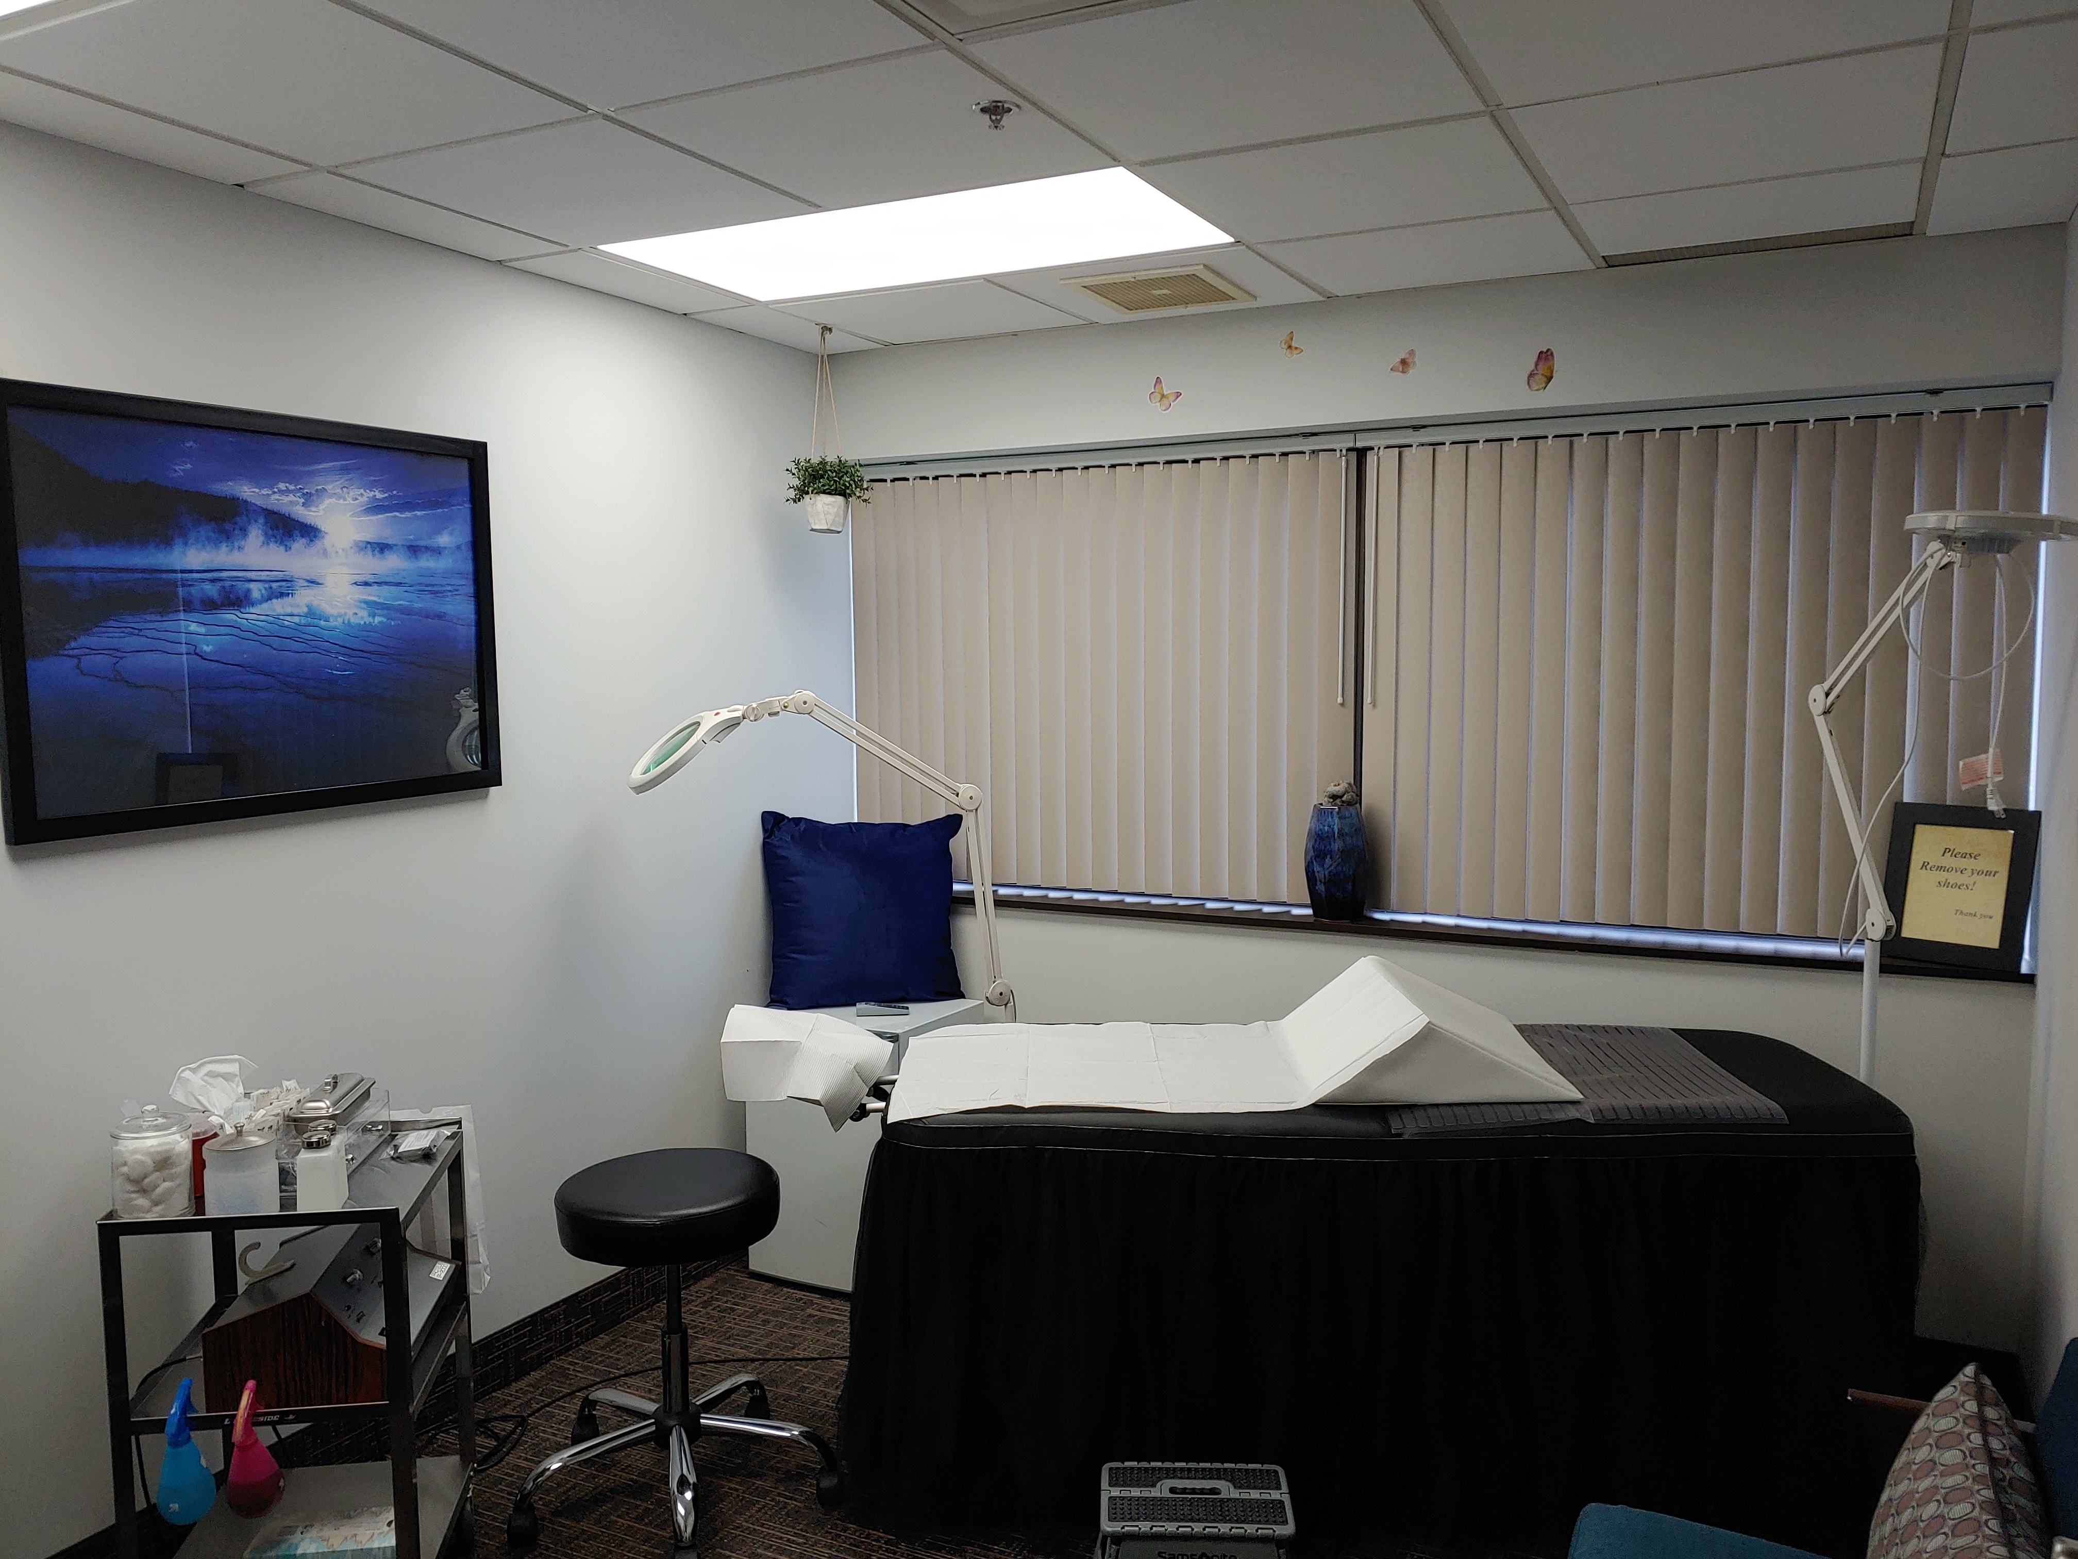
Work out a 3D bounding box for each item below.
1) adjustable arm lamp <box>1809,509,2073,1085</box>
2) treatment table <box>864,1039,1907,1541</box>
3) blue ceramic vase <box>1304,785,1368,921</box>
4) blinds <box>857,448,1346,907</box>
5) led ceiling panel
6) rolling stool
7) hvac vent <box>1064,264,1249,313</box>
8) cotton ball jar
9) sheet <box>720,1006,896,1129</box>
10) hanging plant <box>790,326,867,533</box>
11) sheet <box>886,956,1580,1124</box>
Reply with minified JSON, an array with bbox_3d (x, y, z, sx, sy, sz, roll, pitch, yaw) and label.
[{"bbox_3d":[1.667,0.439,2.901,0.446,1.881,0.495,-1,6,-3],"label":"adjustable arm lamp"},{"bbox_3d":[0.635,0.973,3.048,1.935,0.802,0.678,0,6,3],"label":"treatment table"},{"bbox_3d":[0.748,0.184,3.782,0.148,0.332,0.148,2,6,27],"label":"blue ceramic vase"},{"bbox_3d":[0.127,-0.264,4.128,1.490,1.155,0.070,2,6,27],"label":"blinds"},{"bbox_3d":[-0.257,-1.109,3.064,1.190,0.040,0.580,2,6,27],"label":"led ceiling panel"},{"bbox_3d":[-0.702,1.070,2.870,0.585,0.614,0.580,-1,6,0],"label":"rolling stool"},{"bbox_3d":[0.288,-1.121,3.464,0.332,0.022,0.376,2,6,27],"label":"hvac vent"},{"bbox_3d":[-1.336,0.568,2.262,0.102,0.153,0.102,-1,6,-2],"label":"cotton ball jar"},{"bbox_3d":[-0.499,0.605,3.207,0.340,0.160,0.280,0,6,5],"label":"sheet"},{"bbox_3d":[-0.549,-0.906,3.902,0.198,0.525,0.198,0,6,0],"label":"hanging plant"},{"bbox_3d":[0.380,0.502,3.005,1.302,0.163,0.653,0,6,3],"label":"sheet"}]

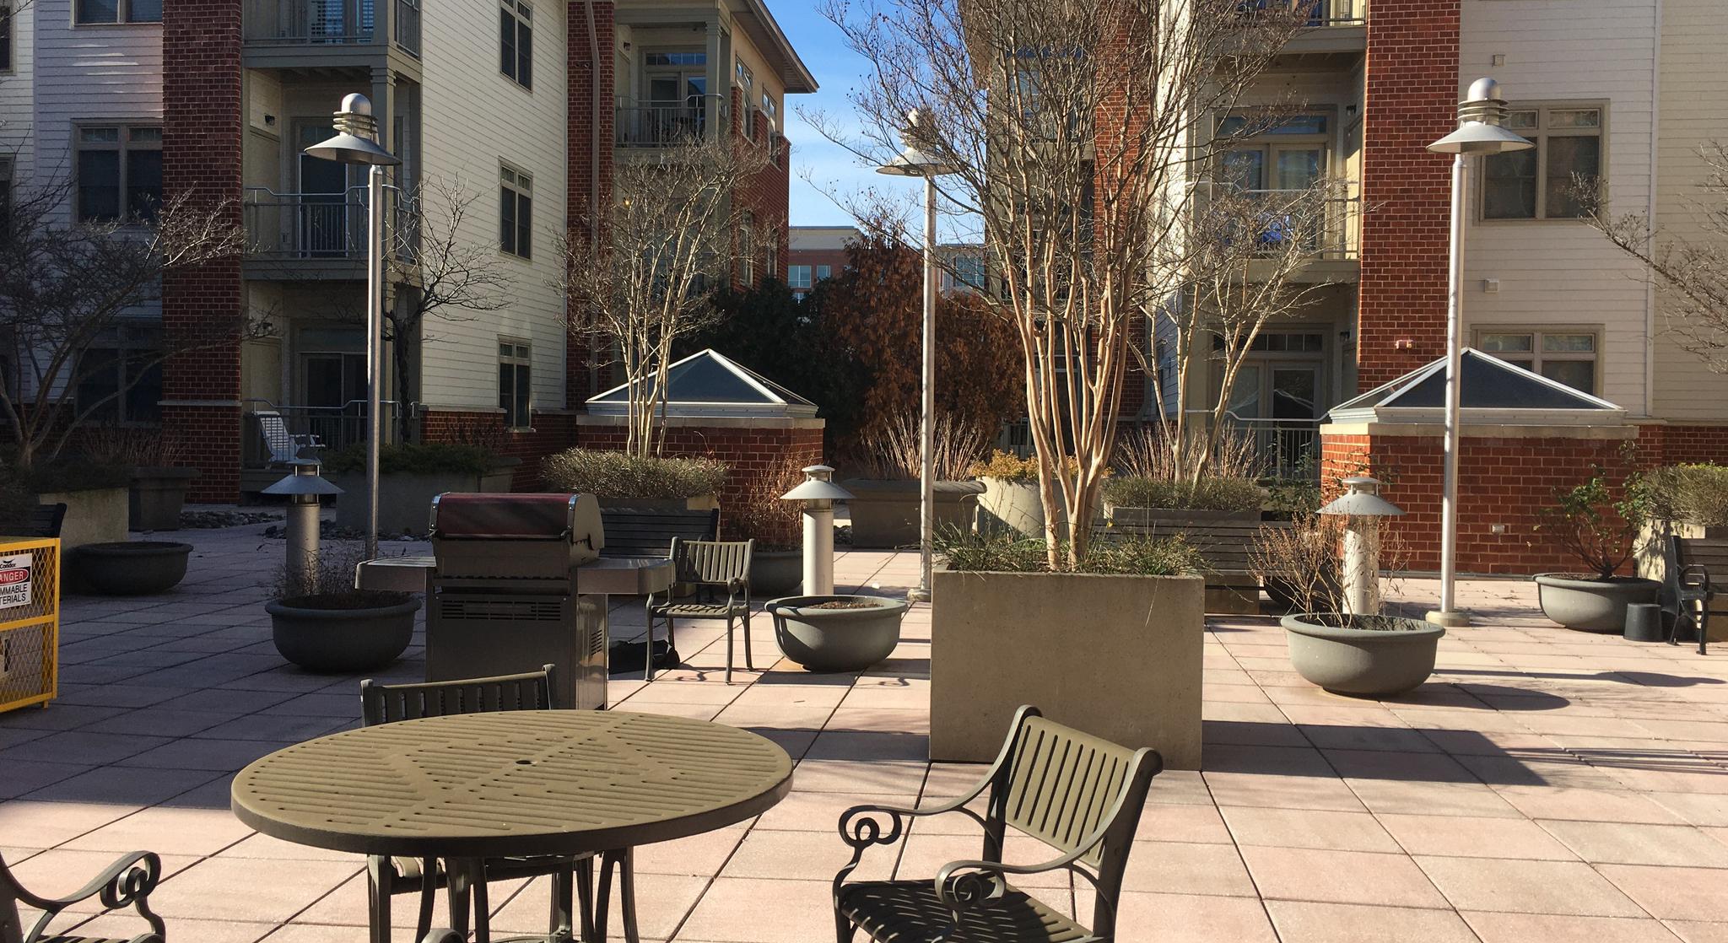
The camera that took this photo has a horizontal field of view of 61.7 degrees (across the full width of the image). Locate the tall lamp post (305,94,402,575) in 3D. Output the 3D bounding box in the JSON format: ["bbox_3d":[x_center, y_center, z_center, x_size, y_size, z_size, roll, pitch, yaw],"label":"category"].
[{"bbox_3d":[-4.403,-1.059,12.591,0.860,4.380,1.000,1,2,7],"label":"tall lamp post"}]

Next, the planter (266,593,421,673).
[{"bbox_3d":[-3.286,1.033,9.171,0.930,0.415,0.930,1,2,7],"label":"planter"}]

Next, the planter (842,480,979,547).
[{"bbox_3d":[0.712,0.547,19.176,1.850,0.880,1.050,1,2,7],"label":"planter"}]

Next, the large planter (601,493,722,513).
[{"bbox_3d":[-2.143,0.677,13.809,1.220,0.880,1.200,1,2,7],"label":"large planter"}]

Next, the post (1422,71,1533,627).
[{"bbox_3d":[4.875,-0.938,11.658,0.860,4.350,1.000,1,2,7],"label":"post"}]

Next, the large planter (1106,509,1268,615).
[{"bbox_3d":[2.816,0.745,12.907,1.220,0.880,1.200,1,2,7],"label":"large planter"}]

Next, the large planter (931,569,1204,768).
[{"bbox_3d":[0.995,0.894,7.203,1.220,0.880,1.200,1,2,7],"label":"large planter"}]

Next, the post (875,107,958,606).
[{"bbox_3d":[0.522,-1.012,12.965,0.860,4.350,1.000,1,2,7],"label":"post"}]

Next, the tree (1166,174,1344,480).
[{"bbox_3d":[3.397,-1.216,12.850,1.900,2.850,1.800,1,2,7],"label":"tree"}]

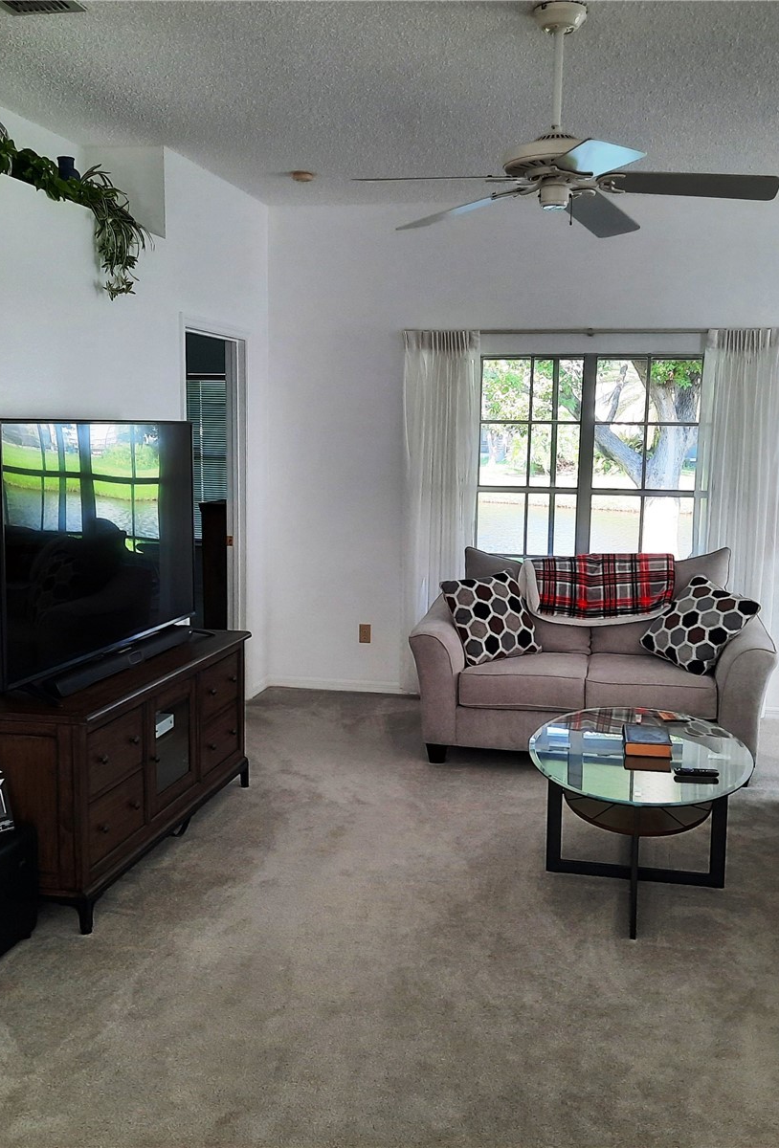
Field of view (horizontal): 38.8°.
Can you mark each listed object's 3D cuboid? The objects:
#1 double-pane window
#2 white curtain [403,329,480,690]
[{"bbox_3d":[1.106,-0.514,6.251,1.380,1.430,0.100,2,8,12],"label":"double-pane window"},{"bbox_3d":[0.283,-0.325,6.343,0.435,2.100,0.110,2,8,12],"label":"white curtain"}]

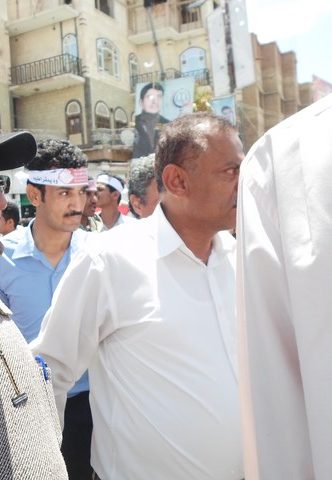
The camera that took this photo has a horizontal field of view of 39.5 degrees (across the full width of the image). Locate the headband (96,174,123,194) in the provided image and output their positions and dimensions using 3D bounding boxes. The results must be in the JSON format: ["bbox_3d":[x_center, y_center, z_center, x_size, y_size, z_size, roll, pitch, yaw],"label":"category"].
[{"bbox_3d":[-0.382,-0.366,3.150,0.168,0.060,0.195,-2,-27,47],"label":"headband"}]

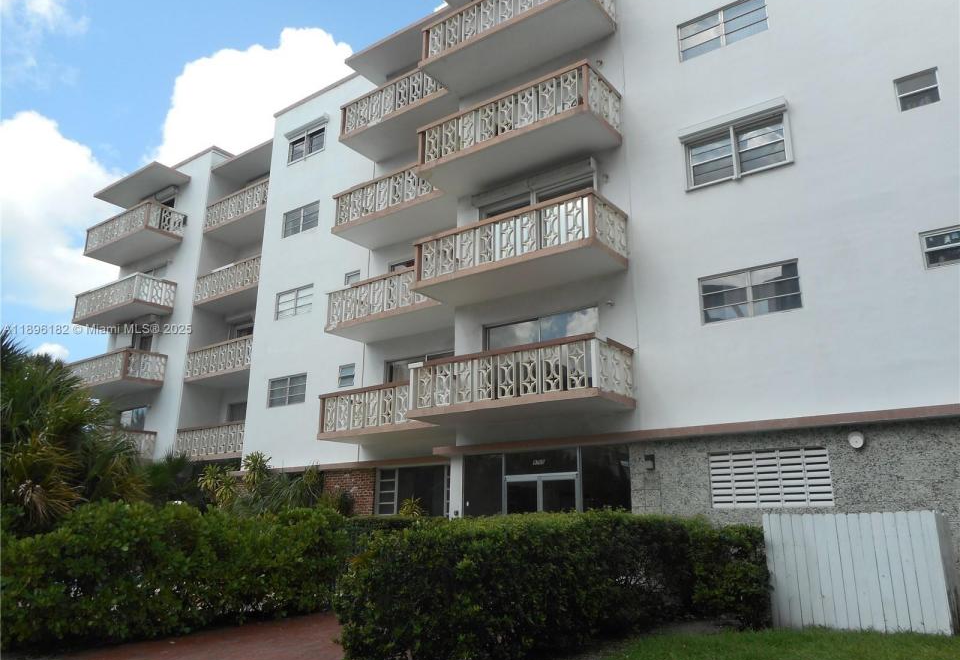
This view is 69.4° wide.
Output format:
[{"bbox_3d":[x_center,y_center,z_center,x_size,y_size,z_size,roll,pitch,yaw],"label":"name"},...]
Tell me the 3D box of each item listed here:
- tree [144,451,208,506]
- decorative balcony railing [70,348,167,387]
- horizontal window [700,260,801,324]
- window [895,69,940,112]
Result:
[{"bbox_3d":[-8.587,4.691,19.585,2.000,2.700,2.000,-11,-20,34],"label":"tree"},{"bbox_3d":[-14.525,1.771,27.395,4.890,1.151,1.575,-11,-20,34],"label":"decorative balcony railing"},{"bbox_3d":[5.169,-0.700,13.300,1.868,0.973,0.130,-11,-20,34],"label":"horizontal window"},{"bbox_3d":[7.645,-4.161,12.092,0.632,0.645,0.110,-11,-20,34],"label":"window"}]

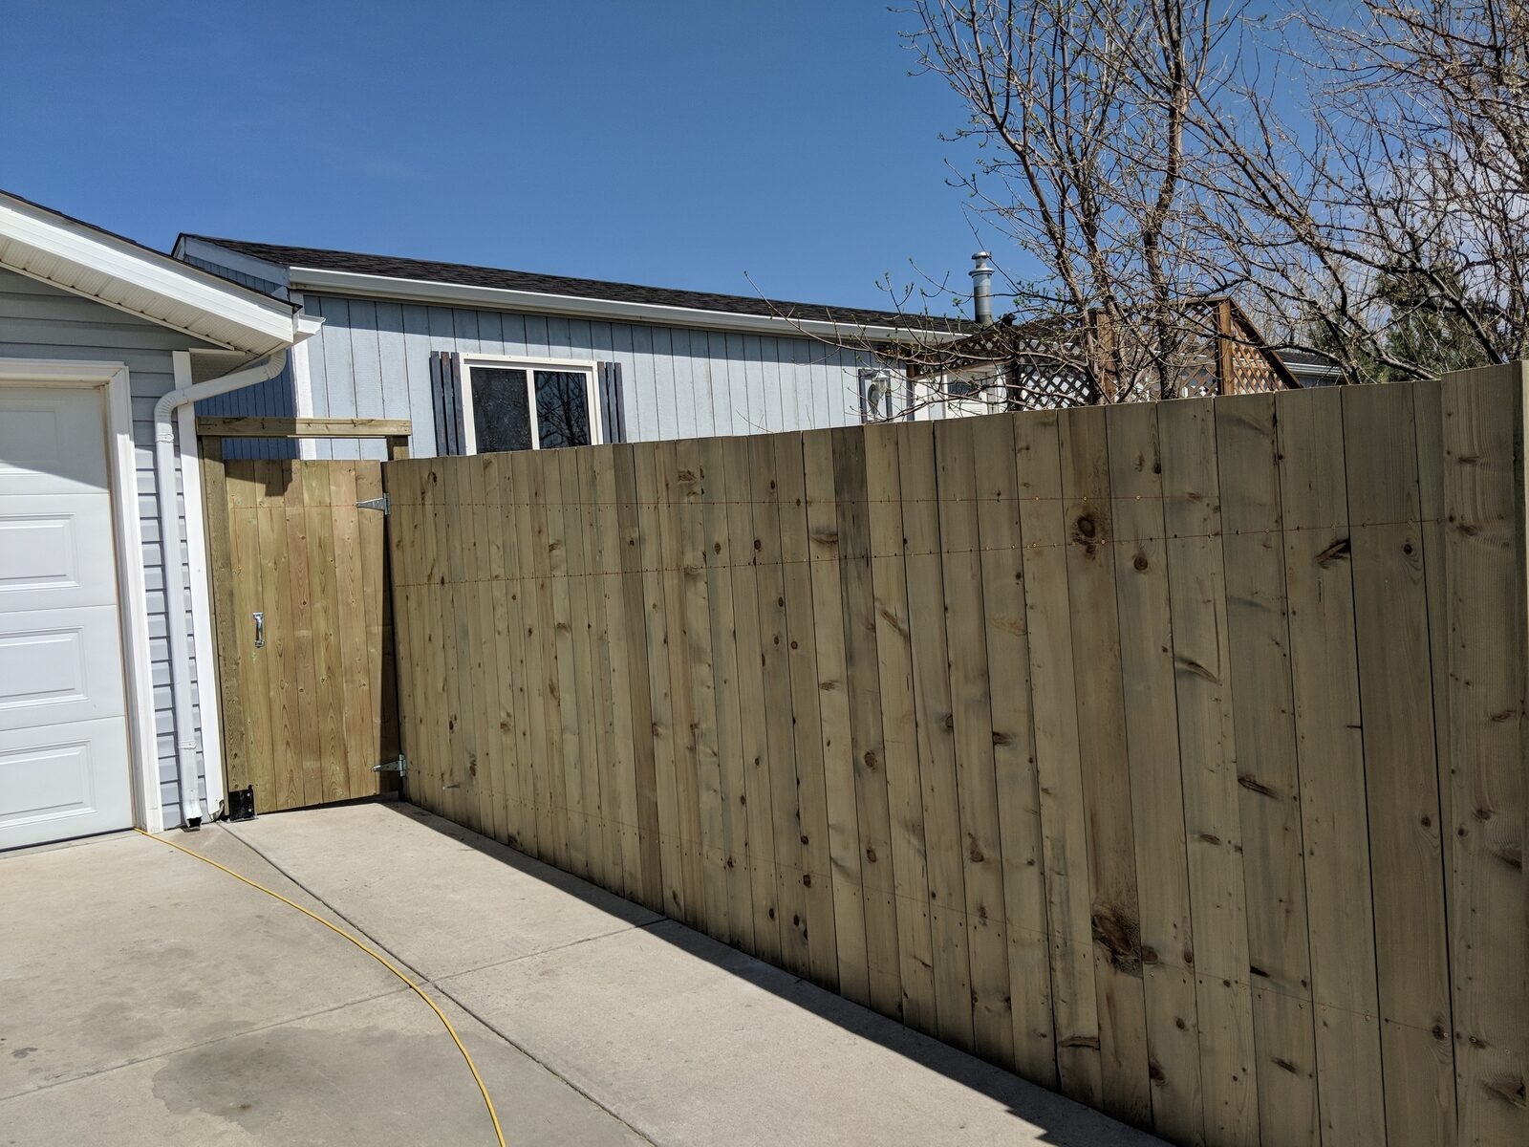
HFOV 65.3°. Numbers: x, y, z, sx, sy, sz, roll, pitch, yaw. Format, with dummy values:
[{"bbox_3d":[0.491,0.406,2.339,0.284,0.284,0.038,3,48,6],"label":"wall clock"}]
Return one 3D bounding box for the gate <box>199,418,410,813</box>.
[{"bbox_3d":[-2.343,0.195,6.268,1.050,2.000,0.120,-4,1,-36],"label":"gate"}]

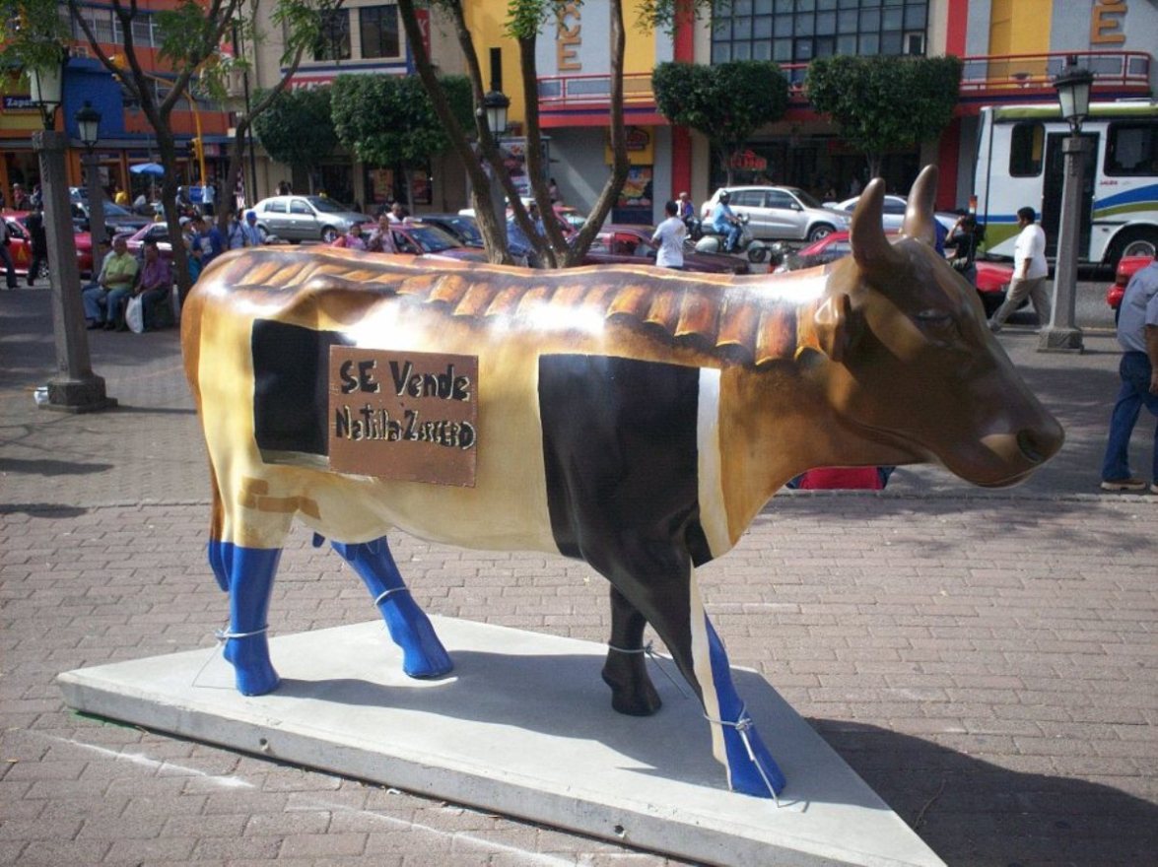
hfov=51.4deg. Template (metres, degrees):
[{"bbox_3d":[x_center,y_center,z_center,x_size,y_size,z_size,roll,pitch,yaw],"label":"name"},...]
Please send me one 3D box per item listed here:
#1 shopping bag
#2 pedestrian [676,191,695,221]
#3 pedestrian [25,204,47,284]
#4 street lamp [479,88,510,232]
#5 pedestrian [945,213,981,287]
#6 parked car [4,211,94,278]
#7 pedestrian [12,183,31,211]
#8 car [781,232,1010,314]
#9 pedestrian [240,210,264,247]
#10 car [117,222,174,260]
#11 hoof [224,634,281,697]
[{"bbox_3d":[-6.012,-1.621,16.300,0.240,0.530,0.200,-1,14,0],"label":"shopping bag"},{"bbox_3d":[3.104,-6.285,34.466,0.700,1.350,0.550,7,14,29],"label":"pedestrian"},{"bbox_3d":[-10.733,-3.694,24.054,0.600,1.680,0.500,-3,13,-10],"label":"pedestrian"},{"bbox_3d":[-1.317,-4.075,20.030,0.500,3.250,0.500,10,17,38],"label":"street lamp"},{"bbox_3d":[5.575,-2.396,17.291,0.420,1.670,0.520,-10,14,-36],"label":"pedestrian"},{"bbox_3d":[-11.656,-3.856,25.045,4.200,1.400,1.670,2,12,15],"label":"parked car"},{"bbox_3d":[-21.179,-8.513,45.704,0.500,1.700,0.400,-8,14,-29],"label":"pedestrian"},{"bbox_3d":[5.441,-2.723,20.284,4.120,1.390,1.660,2,12,16],"label":"car"},{"bbox_3d":[-5.573,-2.995,20.795,0.480,1.670,0.340,-12,18,-40],"label":"pedestrian"},{"bbox_3d":[-8.659,-4.105,27.400,4.250,1.400,1.680,5,12,25],"label":"car"},{"bbox_3d":[-0.927,0.652,3.420,0.140,0.160,0.105,5,13,26],"label":"hoof"}]

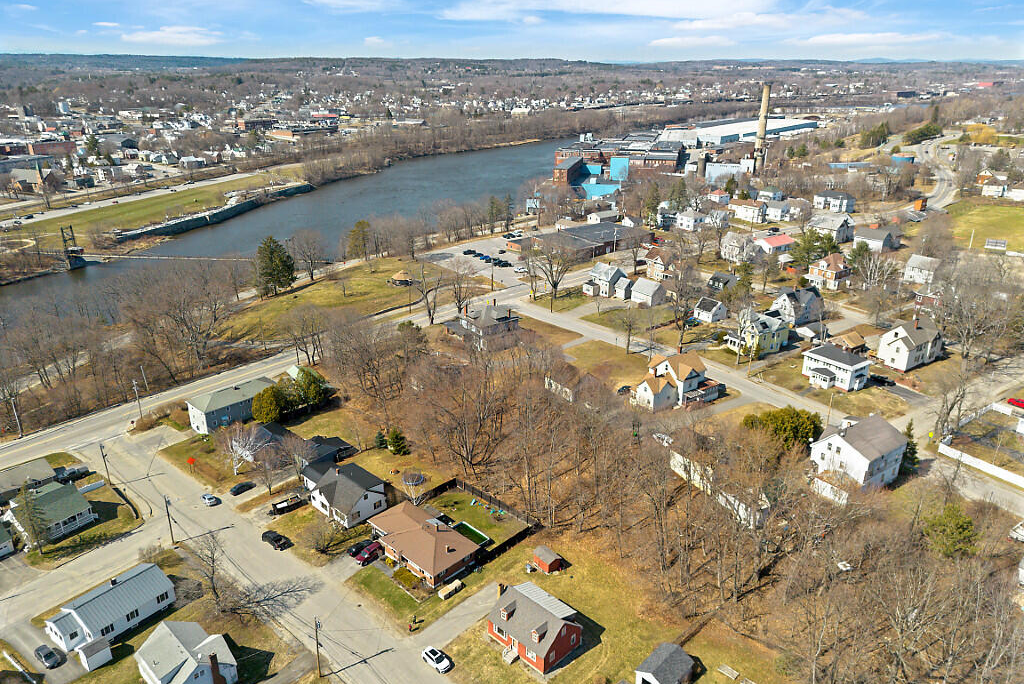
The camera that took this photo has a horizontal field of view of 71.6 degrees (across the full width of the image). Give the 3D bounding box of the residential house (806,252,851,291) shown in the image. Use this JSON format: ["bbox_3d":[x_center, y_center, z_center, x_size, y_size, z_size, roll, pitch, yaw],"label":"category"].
[{"bbox_3d":[107.340,-24.430,238.260,9.600,10.800,10.500,-13,25,-29],"label":"residential house"}]

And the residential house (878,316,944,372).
[{"bbox_3d":[99.120,0.060,176.550,15.000,10.200,8.300,-13,26,-30],"label":"residential house"}]

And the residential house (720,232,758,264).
[{"bbox_3d":[97.328,-40.531,301.980,11.000,10.200,9.500,-17,28,-38],"label":"residential house"}]

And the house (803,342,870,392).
[{"bbox_3d":[84.777,6.547,187.099,12.500,7.500,14.000,-15,26,-34],"label":"house"}]

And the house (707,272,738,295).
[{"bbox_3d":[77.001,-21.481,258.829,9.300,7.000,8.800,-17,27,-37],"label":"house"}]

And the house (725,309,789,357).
[{"bbox_3d":[72.435,-3.229,209.434,15.800,9.200,11.700,-15,26,-33],"label":"house"}]

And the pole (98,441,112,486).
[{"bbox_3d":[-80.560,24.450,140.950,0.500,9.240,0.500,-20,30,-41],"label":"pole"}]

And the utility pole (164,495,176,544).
[{"bbox_3d":[-60.115,31.207,124.479,0.400,10.100,0.400,15,26,33],"label":"utility pole"}]

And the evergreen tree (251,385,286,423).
[{"bbox_3d":[-56.489,13.879,165.287,7.300,8.300,7.300,0,22,0],"label":"evergreen tree"}]

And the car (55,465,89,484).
[{"bbox_3d":[-92.150,27.800,148.850,2.000,1.850,5.800,19,29,40],"label":"car"}]

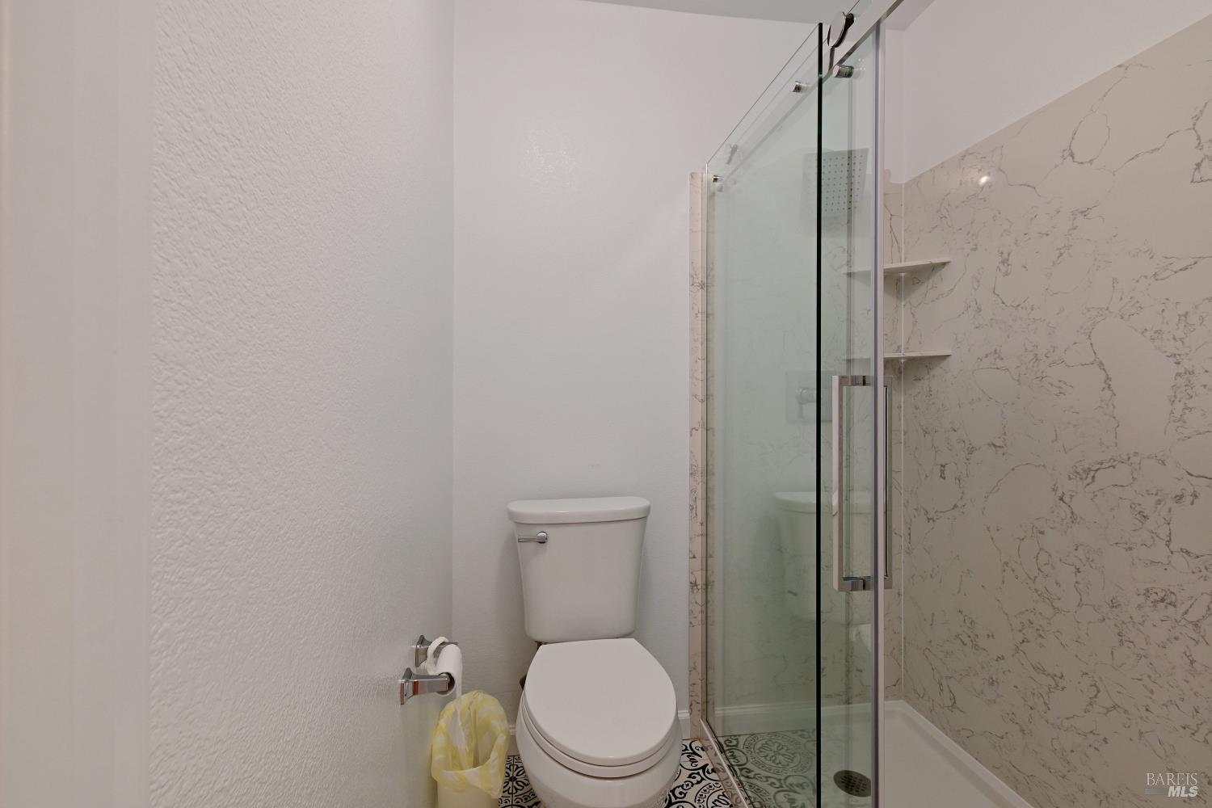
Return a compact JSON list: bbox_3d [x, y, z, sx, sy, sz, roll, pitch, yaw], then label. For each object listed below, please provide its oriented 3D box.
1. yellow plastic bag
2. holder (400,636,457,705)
[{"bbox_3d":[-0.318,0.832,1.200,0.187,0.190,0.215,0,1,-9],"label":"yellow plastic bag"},{"bbox_3d":[-0.351,0.527,1.020,0.080,0.046,0.182,0,1,-9],"label":"holder"}]

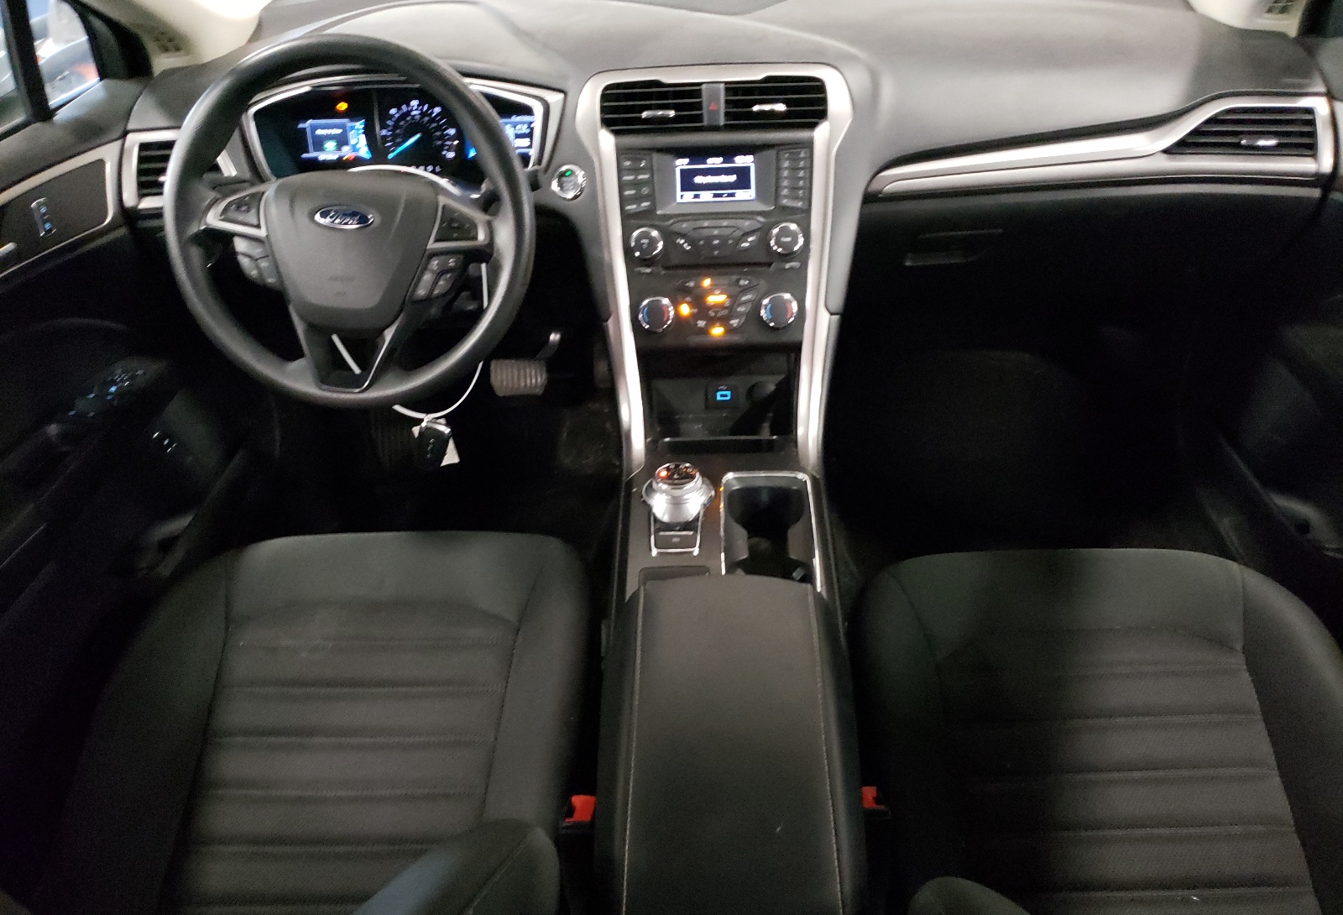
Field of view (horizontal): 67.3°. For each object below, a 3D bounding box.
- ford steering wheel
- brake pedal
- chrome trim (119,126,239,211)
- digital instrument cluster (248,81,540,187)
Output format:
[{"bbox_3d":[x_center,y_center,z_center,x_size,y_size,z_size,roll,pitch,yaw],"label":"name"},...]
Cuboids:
[{"bbox_3d":[-0.326,-0.239,1.058,0.374,0.374,0.100,-2,10,0],"label":"ford steering wheel"},{"bbox_3d":[-0.239,-0.125,1.585,0.088,0.058,0.030,-2,-1,0],"label":"brake pedal"},{"bbox_3d":[-0.549,-0.322,1.130,0.118,0.087,0.040,-7,19,-8],"label":"chrome trim"},{"bbox_3d":[-0.335,-0.389,1.225,0.350,0.135,0.050,-2,17,2],"label":"digital instrument cluster"}]

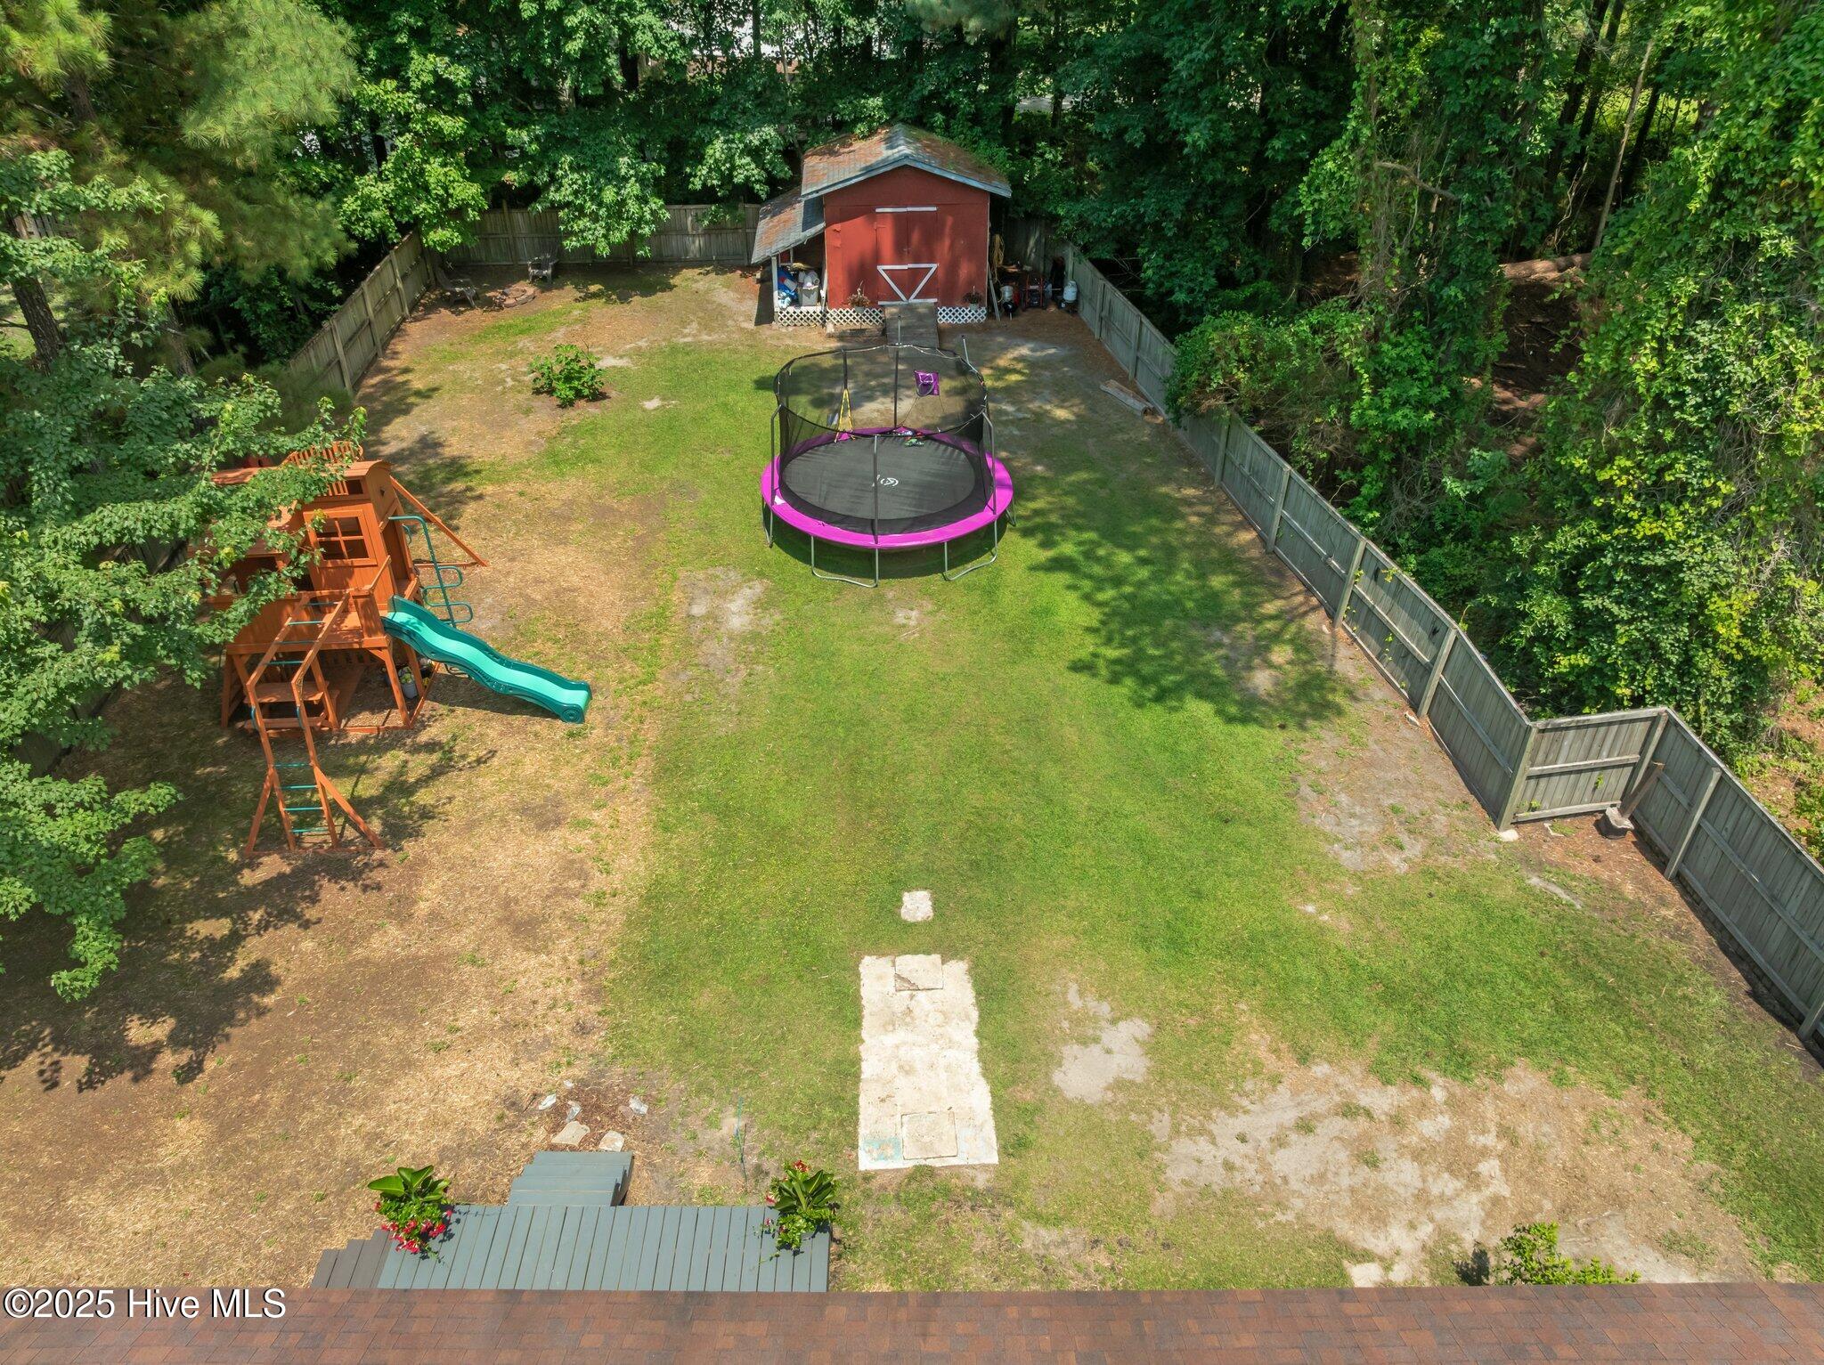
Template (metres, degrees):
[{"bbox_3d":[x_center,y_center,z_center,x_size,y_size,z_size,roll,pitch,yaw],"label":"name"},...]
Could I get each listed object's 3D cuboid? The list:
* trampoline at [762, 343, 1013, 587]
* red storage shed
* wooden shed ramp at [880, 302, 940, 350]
[{"bbox_3d":[-0.433,-3.977,22.182,4.450,2.750,4.450,0,37,0],"label":"trampoline"},{"bbox_3d":[-0.841,-11.275,30.824,5.900,4.000,3.850,-2,37,-3],"label":"red storage shed"},{"bbox_3d":[0.026,-8.047,28.746,1.210,0.480,1.790,-2,37,-3],"label":"wooden shed ramp"}]

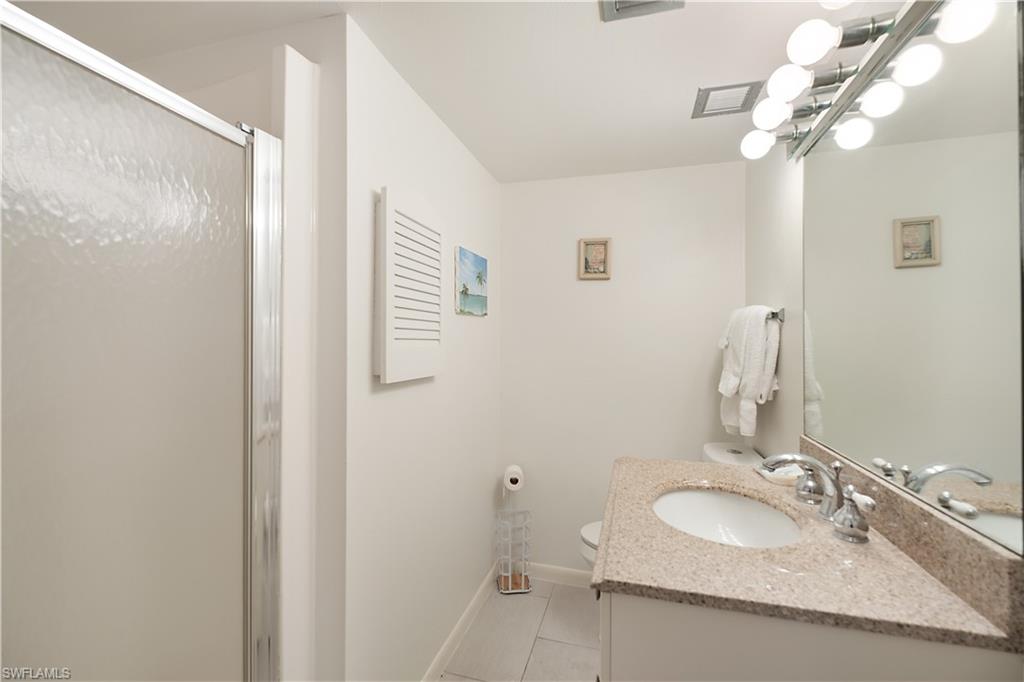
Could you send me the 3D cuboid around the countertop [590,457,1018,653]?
[{"bbox_3d":[0.504,0.406,0.989,0.560,0.025,0.756,0,0,16],"label":"countertop"}]

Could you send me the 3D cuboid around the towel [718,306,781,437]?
[{"bbox_3d":[0.910,0.106,1.678,0.165,0.470,0.340,0,0,16],"label":"towel"}]

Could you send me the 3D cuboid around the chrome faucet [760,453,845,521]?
[{"bbox_3d":[0.662,0.327,0.970,0.165,0.134,0.055,0,0,16],"label":"chrome faucet"}]

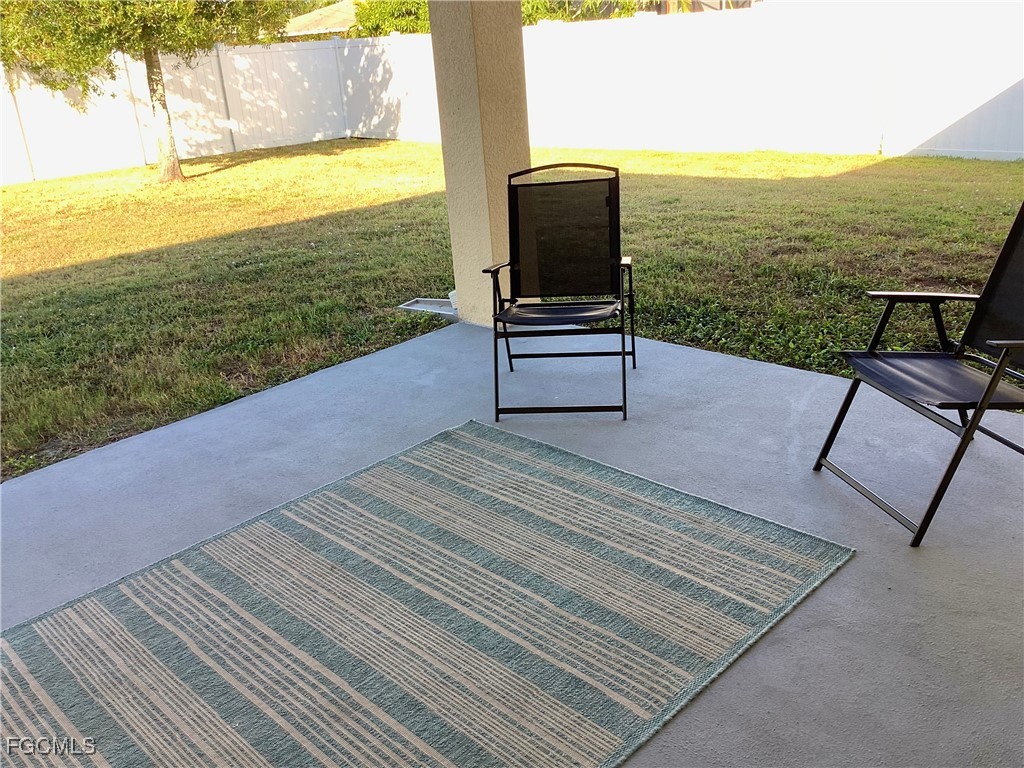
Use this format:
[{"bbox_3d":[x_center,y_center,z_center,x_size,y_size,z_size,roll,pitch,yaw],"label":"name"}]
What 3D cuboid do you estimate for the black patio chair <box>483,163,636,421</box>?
[{"bbox_3d":[0.210,-0.405,3.805,0.590,0.909,0.729,-1,21,8],"label":"black patio chair"}]

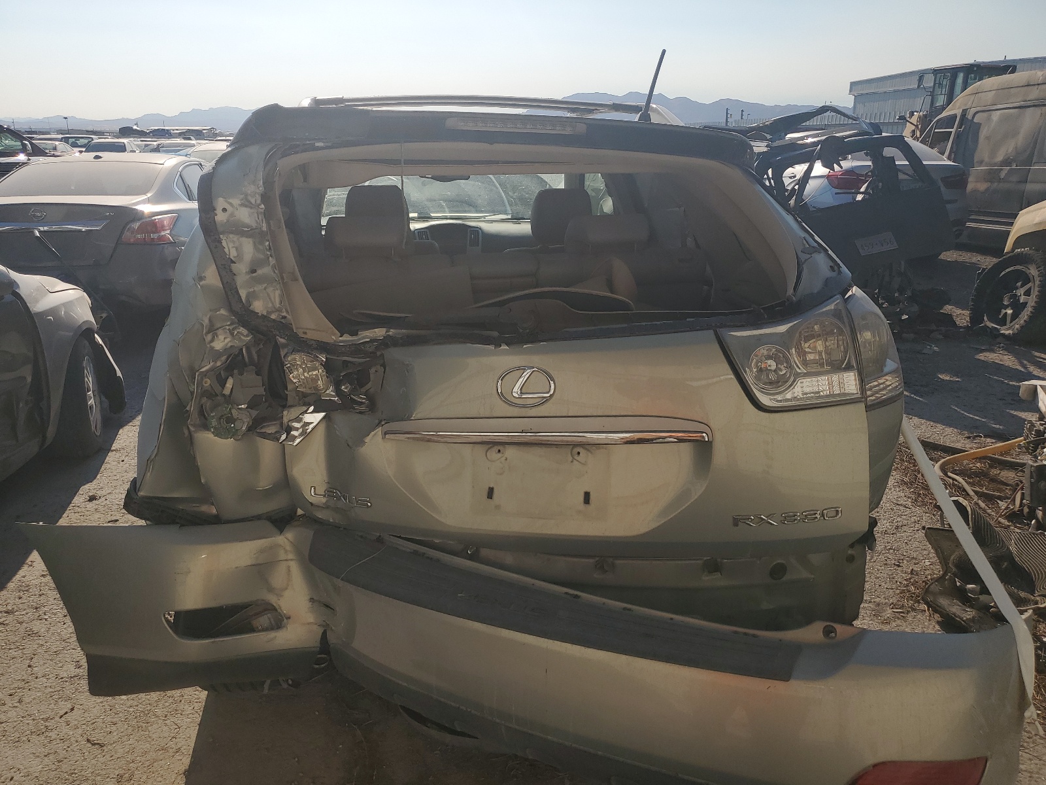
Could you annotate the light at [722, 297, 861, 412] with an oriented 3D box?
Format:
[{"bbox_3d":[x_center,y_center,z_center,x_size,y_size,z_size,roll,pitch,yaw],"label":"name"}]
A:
[{"bbox_3d":[0.635,-0.089,1.867,0.350,0.215,0.150,-6,19,-17],"label":"light"}]

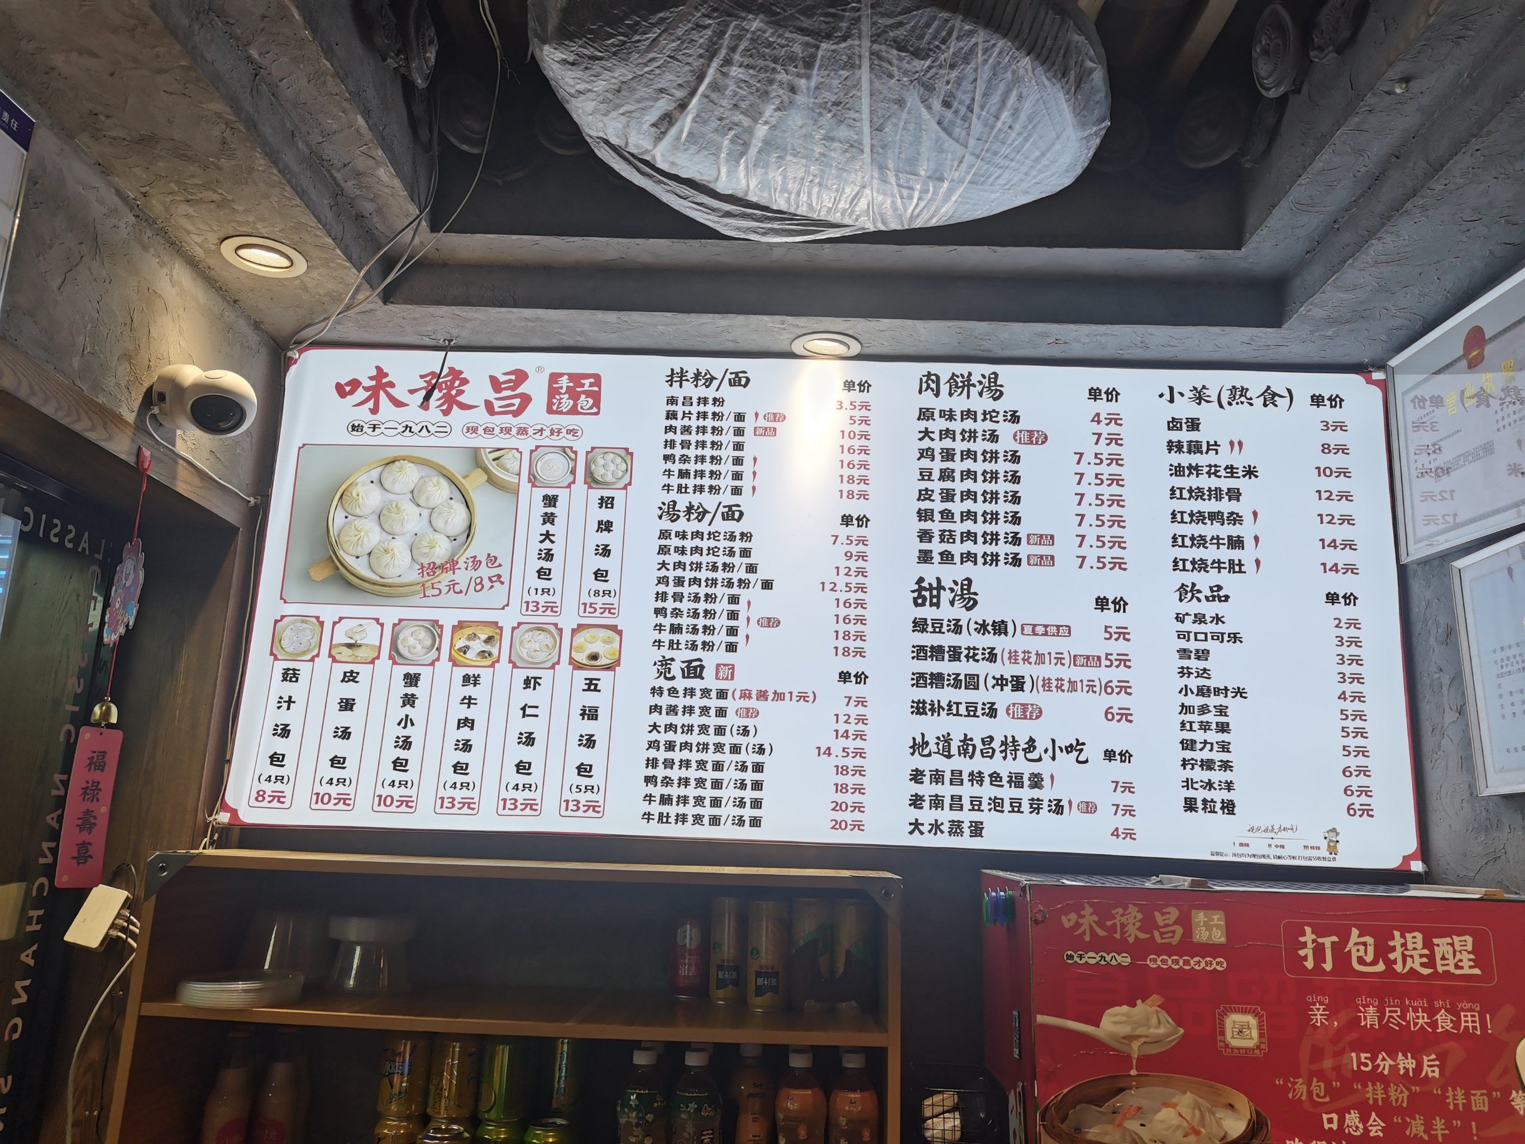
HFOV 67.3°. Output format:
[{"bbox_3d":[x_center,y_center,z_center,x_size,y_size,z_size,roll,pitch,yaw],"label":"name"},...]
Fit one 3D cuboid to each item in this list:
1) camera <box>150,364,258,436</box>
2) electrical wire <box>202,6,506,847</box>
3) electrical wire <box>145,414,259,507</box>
[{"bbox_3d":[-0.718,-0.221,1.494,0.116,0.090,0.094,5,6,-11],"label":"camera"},{"bbox_3d":[-0.577,-0.195,1.622,0.430,1.170,0.330,2,-12,2],"label":"electrical wire"},{"bbox_3d":[-0.760,-0.147,1.571,0.030,0.055,0.320,2,-12,2],"label":"electrical wire"}]

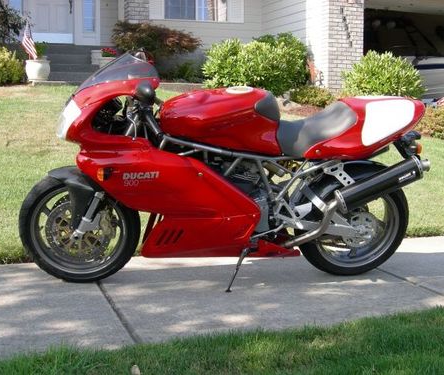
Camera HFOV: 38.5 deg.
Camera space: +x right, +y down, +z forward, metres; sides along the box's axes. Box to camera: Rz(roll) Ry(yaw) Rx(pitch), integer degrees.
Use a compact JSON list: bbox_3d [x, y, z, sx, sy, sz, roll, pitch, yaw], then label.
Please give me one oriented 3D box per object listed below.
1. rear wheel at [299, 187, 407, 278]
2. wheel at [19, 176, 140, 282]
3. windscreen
[{"bbox_3d":[0.685,0.175,3.361,0.632,0.632,0.170,0,19,-9],"label":"rear wheel"},{"bbox_3d":[-0.696,0.191,3.134,0.600,0.600,0.130,1,17,-5],"label":"wheel"},{"bbox_3d":[-0.493,-0.516,2.925,0.380,0.220,0.380,0,19,-9],"label":"windscreen"}]

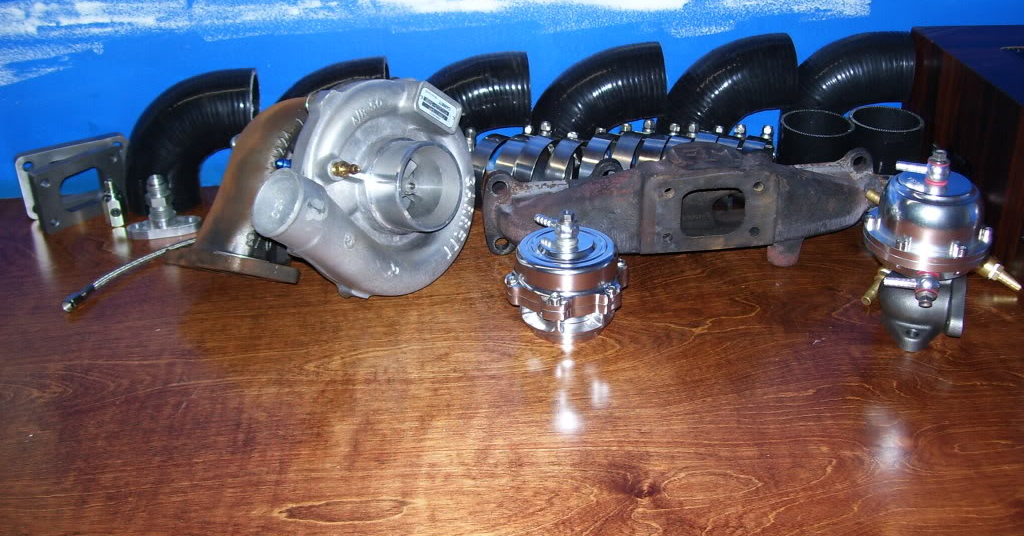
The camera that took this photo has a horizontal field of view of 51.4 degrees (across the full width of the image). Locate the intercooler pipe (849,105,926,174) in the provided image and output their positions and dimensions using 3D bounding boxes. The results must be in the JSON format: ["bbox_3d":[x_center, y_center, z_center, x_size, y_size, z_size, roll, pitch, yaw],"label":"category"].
[{"bbox_3d":[0.389,-0.123,1.122,0.073,0.074,0.073,0,29,0],"label":"intercooler pipe"}]

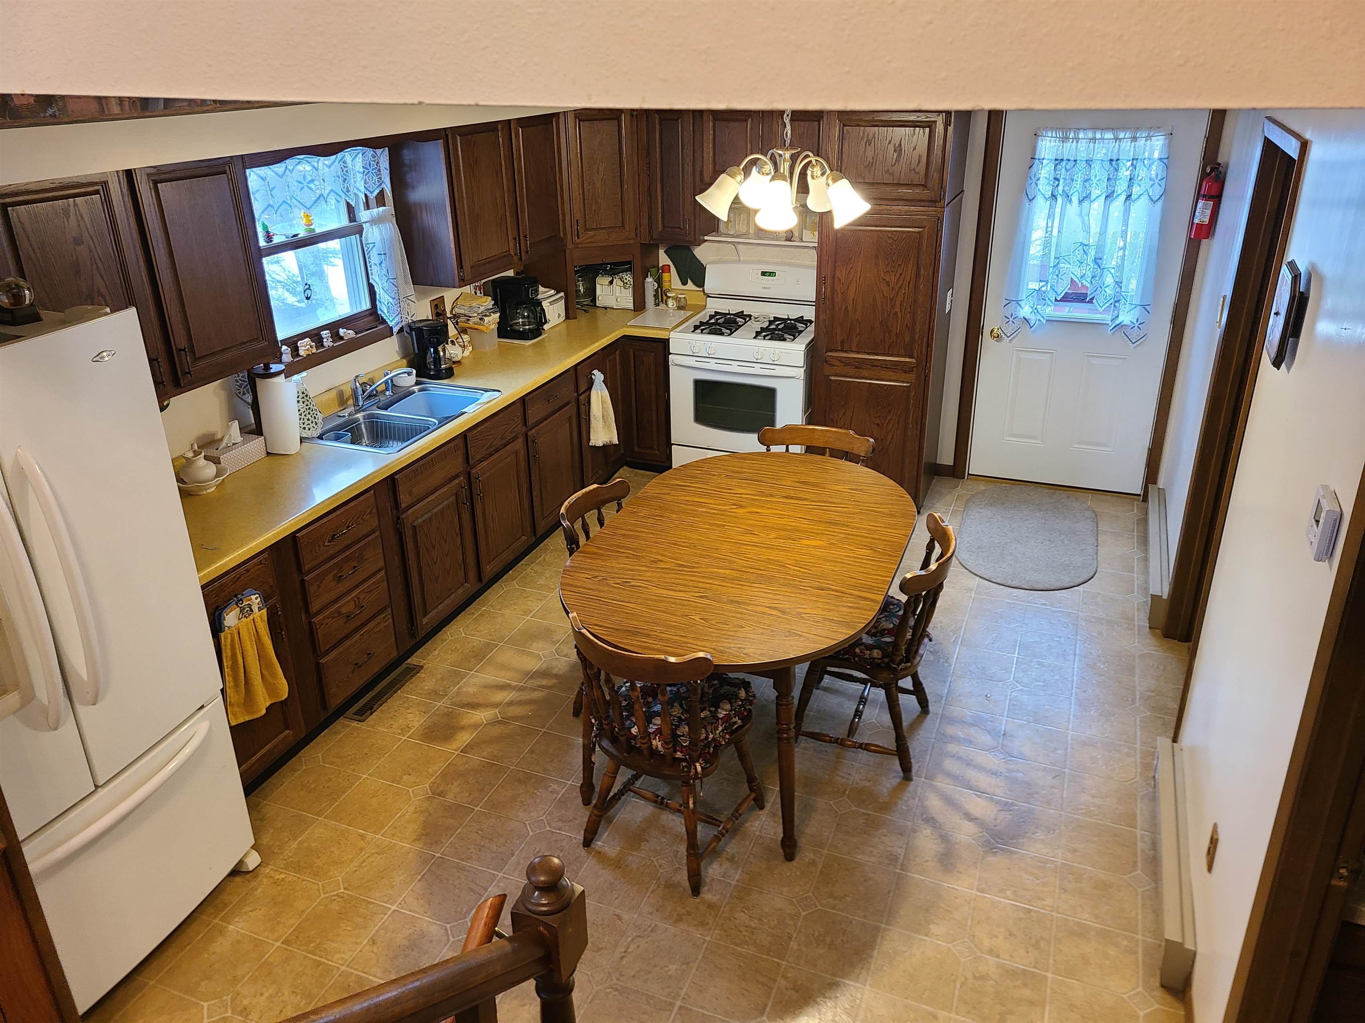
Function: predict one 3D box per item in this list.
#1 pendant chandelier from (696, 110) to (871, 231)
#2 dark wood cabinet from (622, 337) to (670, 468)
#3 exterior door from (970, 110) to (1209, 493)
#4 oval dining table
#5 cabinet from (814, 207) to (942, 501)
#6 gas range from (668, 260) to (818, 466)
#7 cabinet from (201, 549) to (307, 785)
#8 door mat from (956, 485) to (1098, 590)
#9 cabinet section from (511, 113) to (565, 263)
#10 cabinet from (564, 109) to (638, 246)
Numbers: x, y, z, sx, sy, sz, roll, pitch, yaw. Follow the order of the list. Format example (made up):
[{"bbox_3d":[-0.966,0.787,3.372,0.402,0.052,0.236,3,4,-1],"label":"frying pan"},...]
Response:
[{"bbox_3d":[0.312,-1.023,3.070,0.570,0.370,0.570,9,26,20],"label":"pendant chandelier"},{"bbox_3d":[-0.107,-0.680,6.042,0.280,0.790,0.540,9,26,20],"label":"dark wood cabinet"},{"bbox_3d":[2.102,-1.092,5.437,0.925,2.030,0.050,9,26,20],"label":"exterior door"},{"bbox_3d":[0.208,0.424,3.756,1.125,0.755,1.610,9,26,20],"label":"oval dining table"},{"bbox_3d":[1.052,-0.863,5.474,0.615,1.570,0.570,9,26,20],"label":"cabinet"},{"bbox_3d":[0.392,-0.752,5.795,0.760,1.190,0.660,9,26,20],"label":"gas range"},{"bbox_3d":[-1.686,0.480,3.456,0.590,0.785,0.450,9,26,20],"label":"cabinet"},{"bbox_3d":[1.778,0.108,5.268,0.685,0.015,1.230,9,26,20],"label":"door mat"},{"bbox_3d":[-0.859,-1.662,5.243,0.325,0.672,0.505,9,26,20],"label":"cabinet section"},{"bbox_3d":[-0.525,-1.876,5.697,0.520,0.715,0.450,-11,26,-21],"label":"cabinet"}]

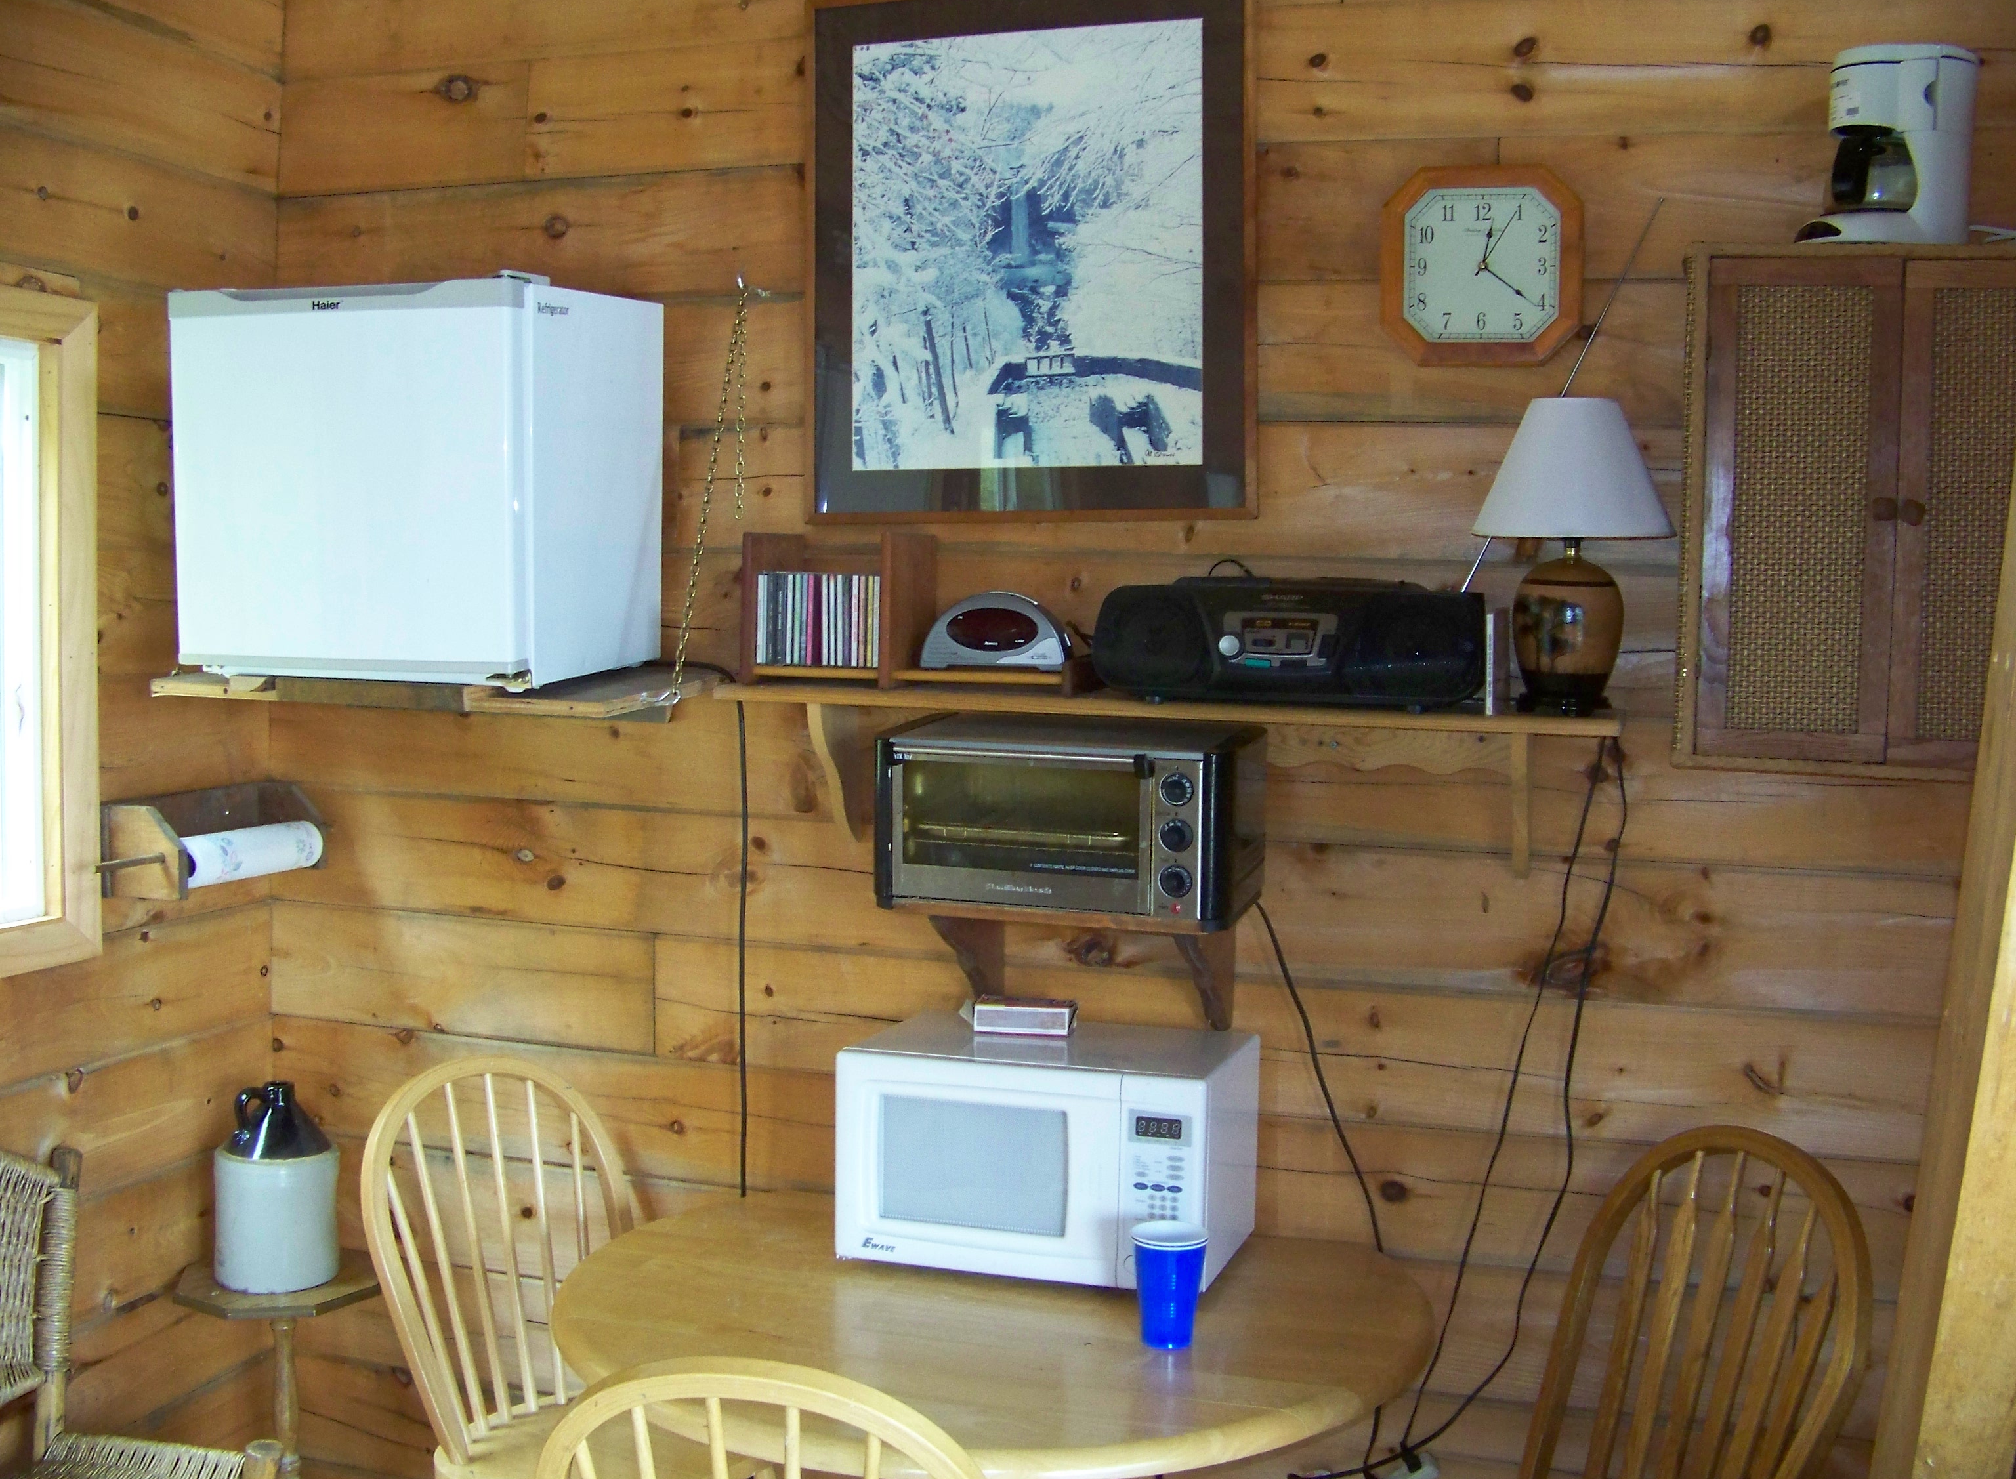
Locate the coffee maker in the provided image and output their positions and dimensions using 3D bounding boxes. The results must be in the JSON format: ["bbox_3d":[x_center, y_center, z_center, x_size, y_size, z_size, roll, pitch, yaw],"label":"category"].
[{"bbox_3d":[1.025,-0.684,2.448,0.190,0.242,0.148,0,4,-13],"label":"coffee maker"}]

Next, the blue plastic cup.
[{"bbox_3d":[0.181,0.609,2.331,0.090,0.126,0.090,1,4,0],"label":"blue plastic cup"}]

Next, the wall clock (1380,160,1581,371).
[{"bbox_3d":[0.611,-0.612,2.714,0.253,0.253,0.040,2,4,18],"label":"wall clock"}]

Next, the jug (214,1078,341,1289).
[{"bbox_3d":[-1.074,0.646,3.077,0.174,0.282,0.174,4,5,35],"label":"jug"}]

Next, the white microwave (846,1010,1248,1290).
[{"bbox_3d":[0.059,0.516,2.662,0.464,0.266,0.320,2,4,18],"label":"white microwave"}]

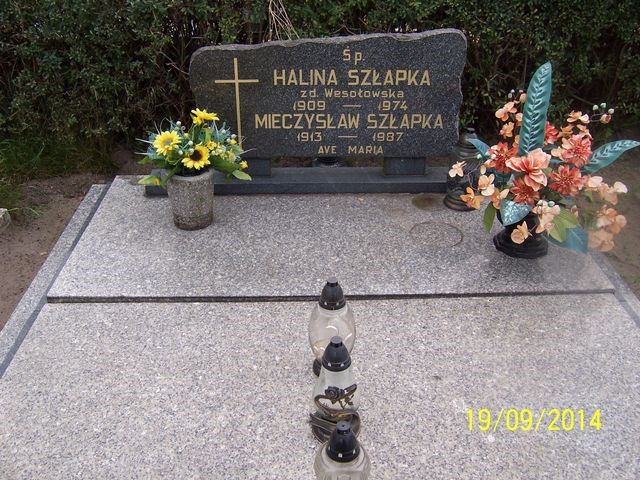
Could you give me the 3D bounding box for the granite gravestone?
[{"bbox_3d":[0.039,-0.570,2.412,1.073,0.508,0.088,-1,32,-2],"label":"granite gravestone"}]

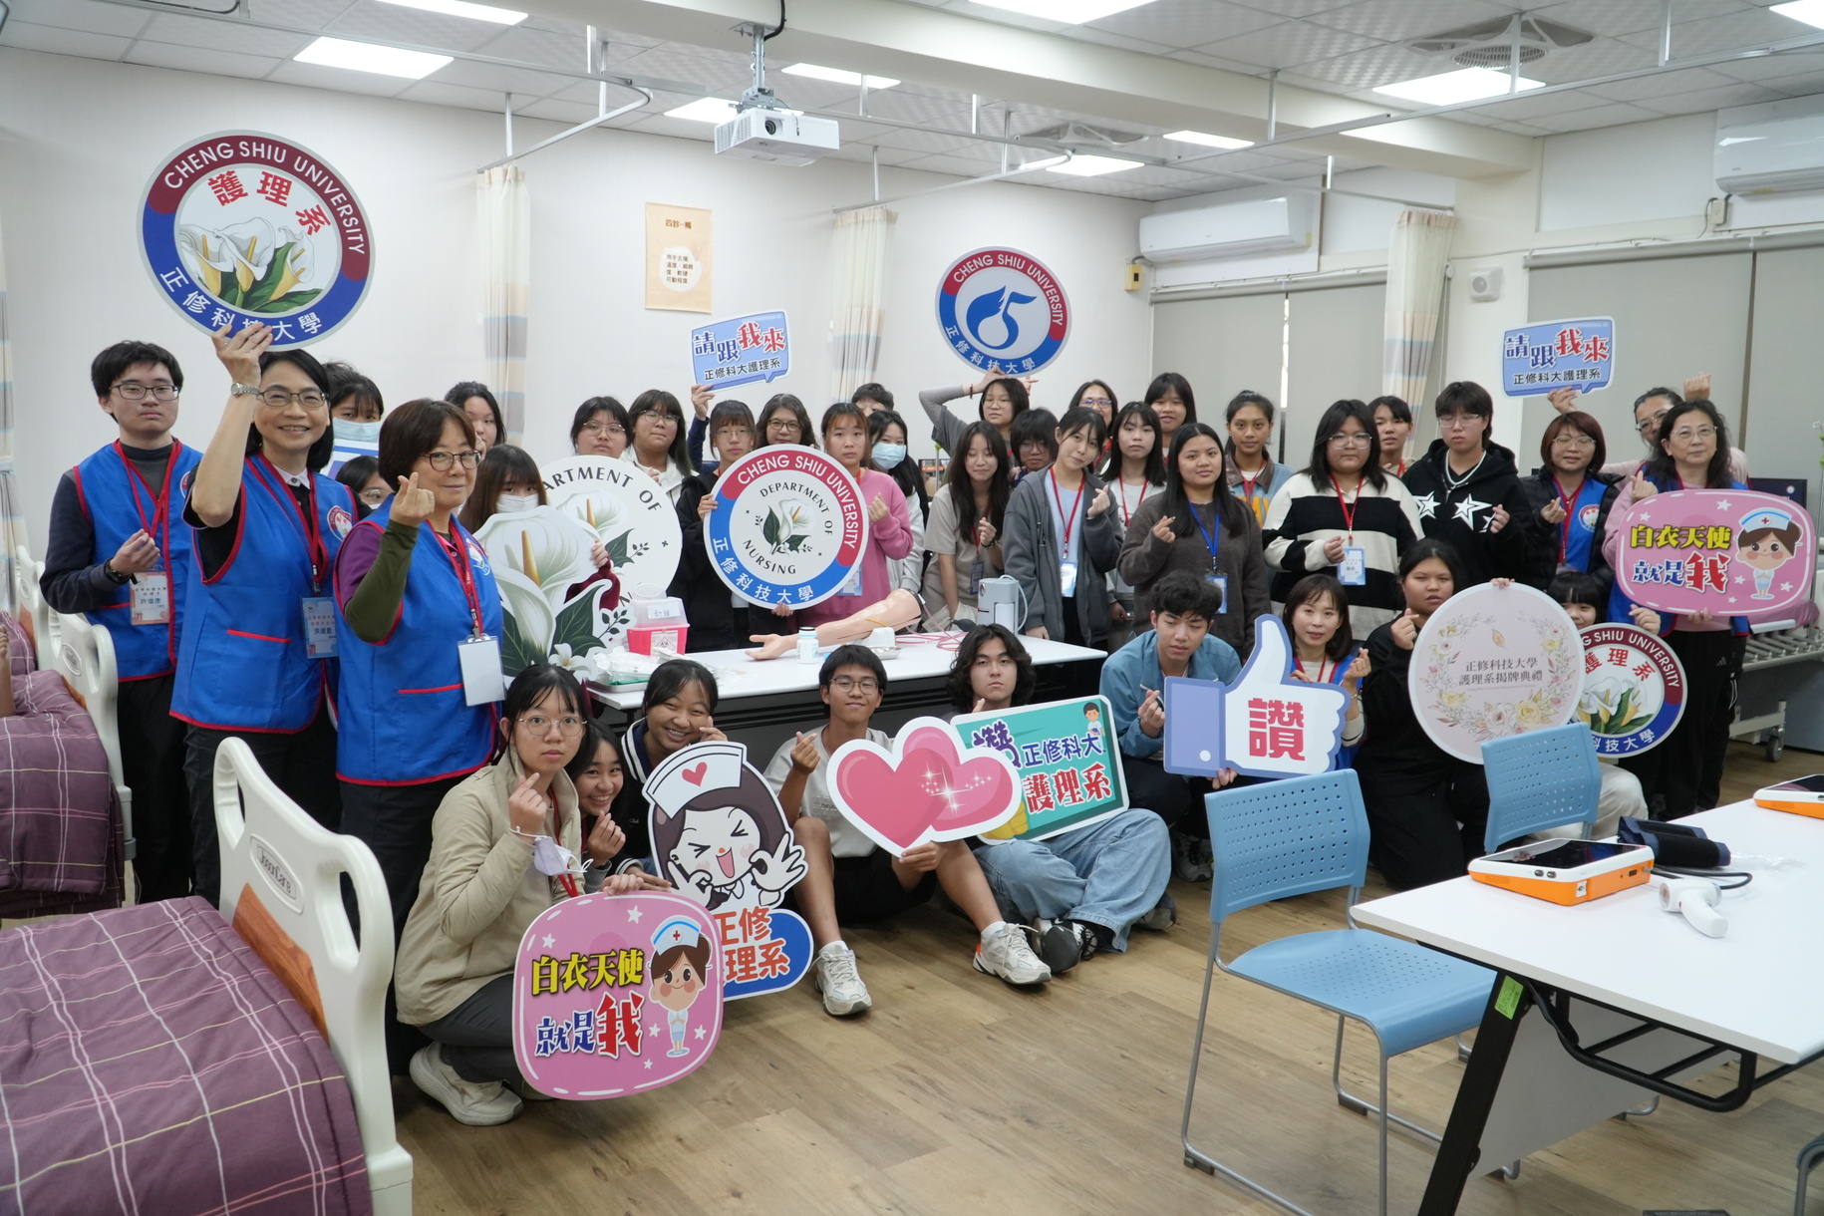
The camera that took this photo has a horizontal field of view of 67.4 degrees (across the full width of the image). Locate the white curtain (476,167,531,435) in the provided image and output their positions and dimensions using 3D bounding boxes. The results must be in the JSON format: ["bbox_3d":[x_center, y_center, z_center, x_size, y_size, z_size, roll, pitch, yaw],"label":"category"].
[{"bbox_3d":[-1.947,-0.928,6.648,0.140,2.350,0.300,-5,9,-36],"label":"white curtain"}]

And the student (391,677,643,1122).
[{"bbox_3d":[-0.865,0.593,3.080,0.460,0.910,0.620,-5,9,-37],"label":"student"}]

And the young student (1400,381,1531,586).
[{"bbox_3d":[2.029,0.003,5.000,0.500,1.649,0.340,3,8,18],"label":"young student"}]

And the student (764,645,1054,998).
[{"bbox_3d":[-0.048,0.586,3.986,0.740,0.860,0.850,-3,9,-15],"label":"student"}]

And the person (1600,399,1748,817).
[{"bbox_3d":[2.850,0.026,5.100,0.500,1.593,0.360,4,8,25],"label":"person"}]

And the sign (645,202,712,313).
[{"bbox_3d":[-1.319,-1.988,7.794,0.415,0.585,0.020,-7,11,-37],"label":"sign"}]

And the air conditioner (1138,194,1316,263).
[{"bbox_3d":[2.145,-2.628,9.590,0.230,0.310,1.260,-7,11,-37],"label":"air conditioner"}]

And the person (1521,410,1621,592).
[{"bbox_3d":[2.652,-0.009,5.563,0.480,1.550,0.360,4,9,25],"label":"person"}]

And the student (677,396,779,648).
[{"bbox_3d":[-0.643,0.055,4.800,0.480,1.548,0.380,-1,7,-12],"label":"student"}]

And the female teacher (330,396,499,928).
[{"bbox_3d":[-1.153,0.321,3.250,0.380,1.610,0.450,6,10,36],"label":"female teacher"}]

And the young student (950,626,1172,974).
[{"bbox_3d":[0.435,0.513,4.000,0.600,0.861,0.720,-1,7,-14],"label":"young student"}]

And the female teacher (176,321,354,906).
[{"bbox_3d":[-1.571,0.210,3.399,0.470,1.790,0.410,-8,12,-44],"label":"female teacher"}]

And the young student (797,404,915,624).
[{"bbox_3d":[-0.202,0.048,4.900,0.460,1.544,0.340,0,7,-6],"label":"young student"}]

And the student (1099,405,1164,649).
[{"bbox_3d":[0.923,-0.044,5.692,0.420,1.600,0.320,1,8,7],"label":"student"}]

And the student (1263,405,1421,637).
[{"bbox_3d":[1.555,0.041,4.950,0.560,1.577,0.380,2,7,14],"label":"student"}]

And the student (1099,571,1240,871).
[{"bbox_3d":[0.894,0.372,4.700,0.500,0.972,0.600,-1,7,-9],"label":"student"}]

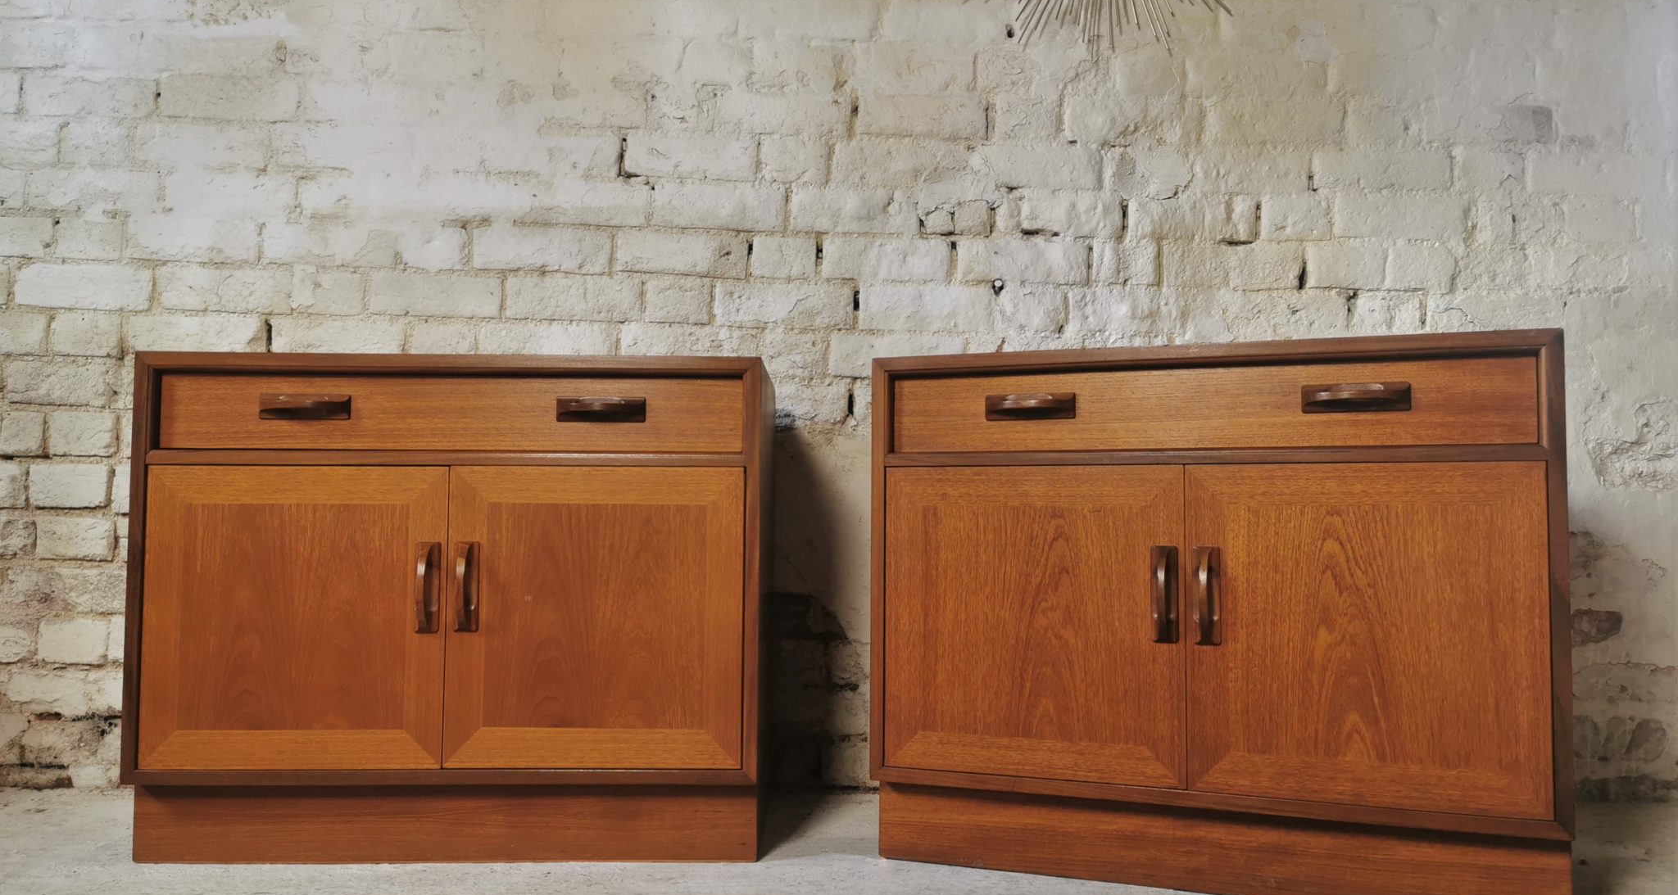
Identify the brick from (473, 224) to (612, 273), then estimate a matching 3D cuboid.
[{"bbox_3d":[-0.505,-0.336,2.277,0.232,0.079,0.100,0,-3,1],"label":"brick"}]

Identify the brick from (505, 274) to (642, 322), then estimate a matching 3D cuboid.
[{"bbox_3d":[-0.448,-0.247,2.245,0.229,0.078,0.110,1,-4,-2],"label":"brick"}]

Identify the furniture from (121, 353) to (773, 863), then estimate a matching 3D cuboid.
[{"bbox_3d":[-0.524,0.226,1.960,0.830,0.678,0.469,0,-3,-1],"label":"furniture"}]

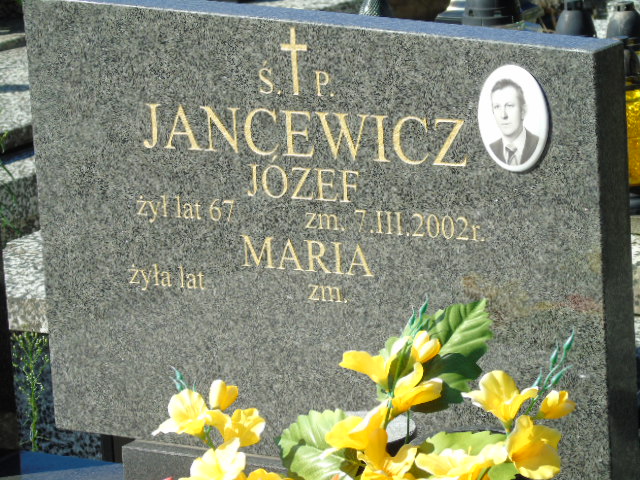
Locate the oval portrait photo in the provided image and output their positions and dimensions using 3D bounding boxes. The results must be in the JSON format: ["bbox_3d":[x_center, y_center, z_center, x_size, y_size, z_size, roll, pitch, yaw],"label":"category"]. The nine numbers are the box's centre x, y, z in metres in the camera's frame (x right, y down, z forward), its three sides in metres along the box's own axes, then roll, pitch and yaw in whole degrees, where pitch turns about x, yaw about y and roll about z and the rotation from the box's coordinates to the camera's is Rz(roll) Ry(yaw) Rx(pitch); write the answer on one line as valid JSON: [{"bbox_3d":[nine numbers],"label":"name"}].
[{"bbox_3d":[0.214,-0.135,3.320,0.089,0.120,0.008,5,14,34],"label":"oval portrait photo"}]

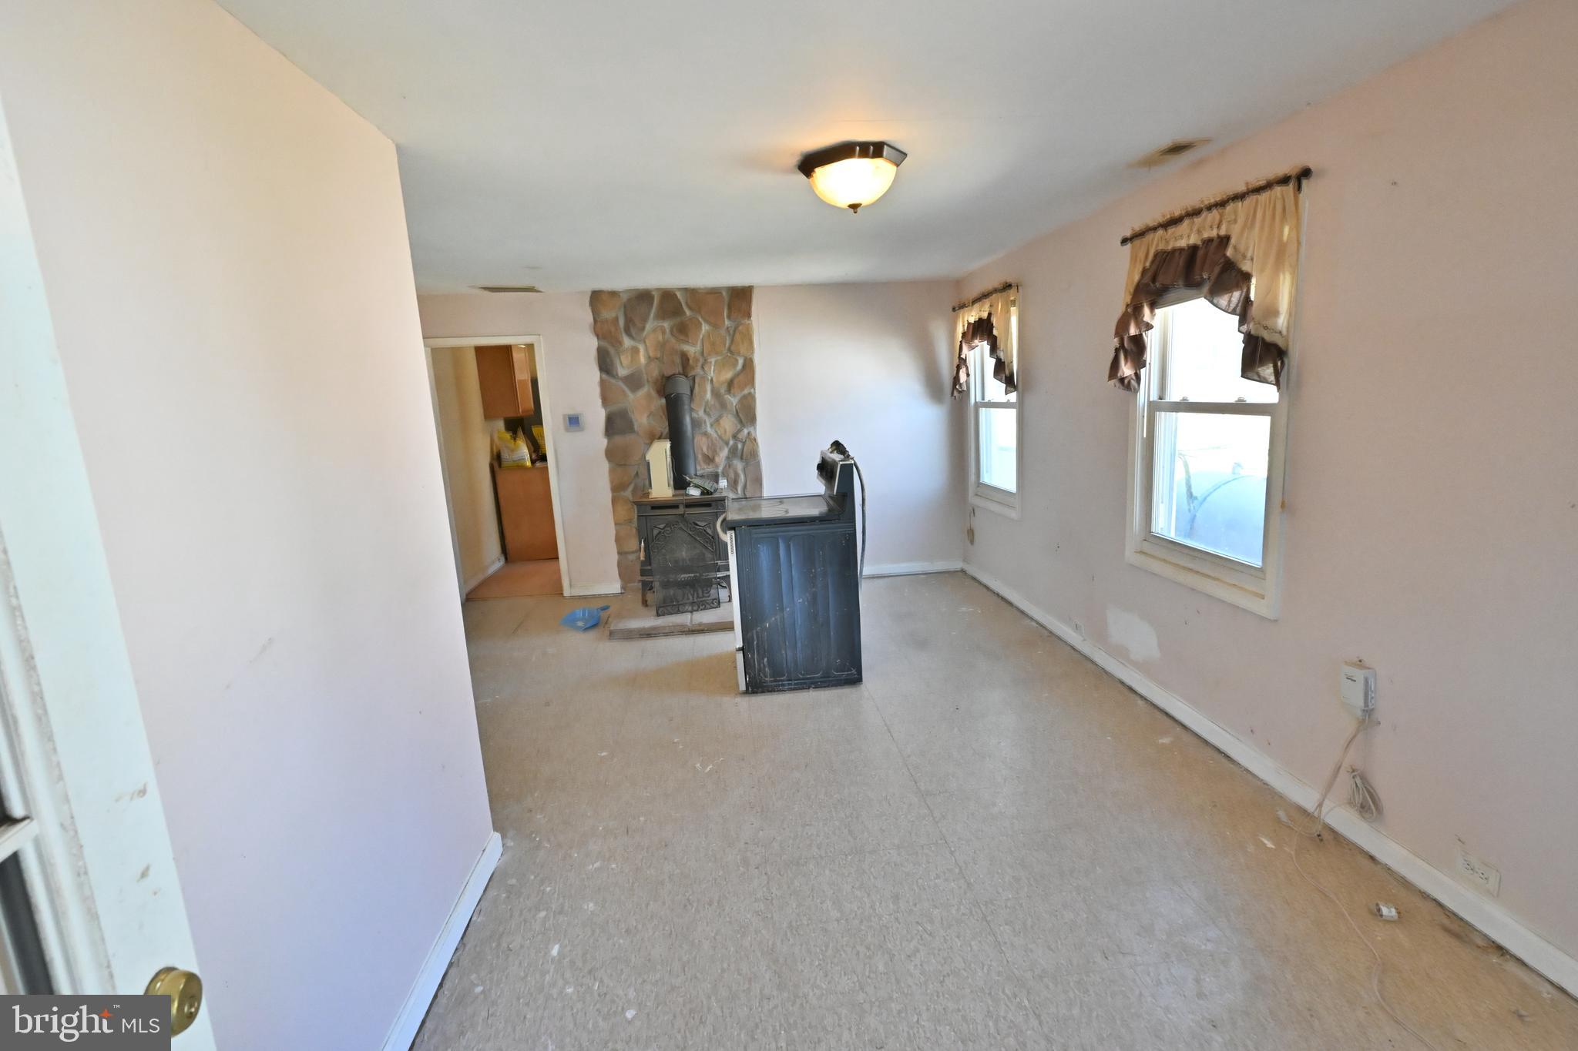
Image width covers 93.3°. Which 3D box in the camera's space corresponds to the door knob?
[{"bbox_3d":[-0.589,0.462,0.724,0.034,0.064,0.064,-5,10,-11],"label":"door knob"}]

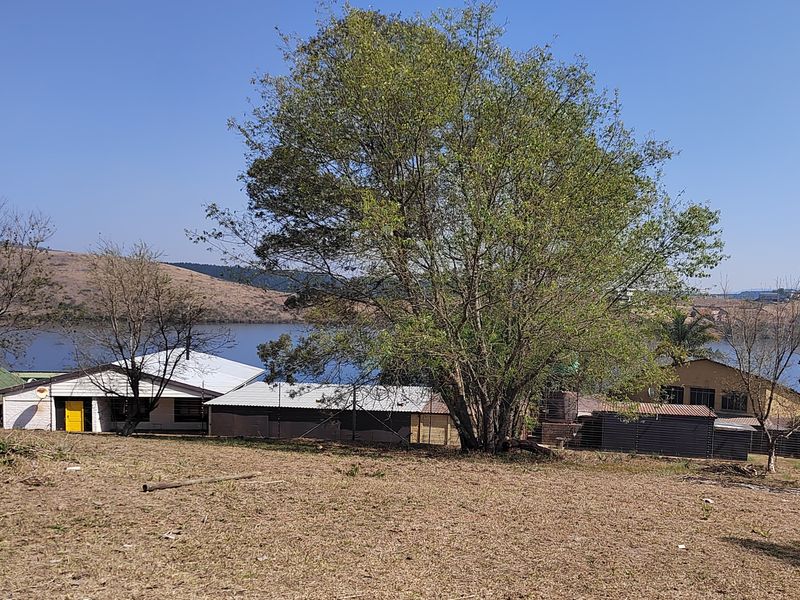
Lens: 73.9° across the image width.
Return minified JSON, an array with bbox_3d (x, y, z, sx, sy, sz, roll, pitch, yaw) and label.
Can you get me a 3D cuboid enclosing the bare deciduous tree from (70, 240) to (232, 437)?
[{"bbox_3d":[-10.105,1.572,21.700,5.800,7.800,5.600,0,0,-25],"label":"bare deciduous tree"}]

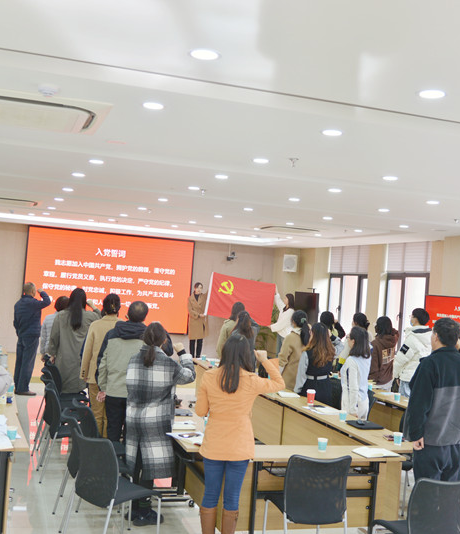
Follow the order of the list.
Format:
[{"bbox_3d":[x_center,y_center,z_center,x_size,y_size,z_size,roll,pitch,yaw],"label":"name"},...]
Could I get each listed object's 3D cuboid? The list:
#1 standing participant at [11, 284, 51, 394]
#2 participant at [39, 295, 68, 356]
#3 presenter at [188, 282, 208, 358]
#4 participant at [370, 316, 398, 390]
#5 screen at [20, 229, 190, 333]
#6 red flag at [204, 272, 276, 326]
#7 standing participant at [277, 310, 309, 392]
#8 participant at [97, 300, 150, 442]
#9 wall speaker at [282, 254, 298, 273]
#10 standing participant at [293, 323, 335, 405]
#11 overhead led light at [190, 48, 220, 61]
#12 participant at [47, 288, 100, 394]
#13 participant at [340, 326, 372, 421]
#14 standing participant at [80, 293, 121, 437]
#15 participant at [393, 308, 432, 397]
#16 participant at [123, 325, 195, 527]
[{"bbox_3d":[-3.080,1.098,10.980,0.440,1.720,0.530,5,-2,-42],"label":"standing participant"},{"bbox_3d":[-2.268,1.181,9.350,0.500,1.600,0.360,4,-1,-5],"label":"participant"},{"bbox_3d":[-0.675,1.220,15.000,0.500,1.710,0.360,5,-1,-20],"label":"presenter"},{"bbox_3d":[2.022,1.485,9.400,0.520,1.635,0.400,5,-2,-35],"label":"participant"},{"bbox_3d":[-2.557,0.336,15.269,3.588,2.073,0.100,5,-1,-18],"label":"screen"},{"bbox_3d":[0.247,0.706,15.300,1.430,0.950,0.120,10,-3,-20],"label":"red flag"},{"bbox_3d":[0.777,1.343,8.567,0.500,1.639,0.420,5,-2,-32],"label":"standing participant"},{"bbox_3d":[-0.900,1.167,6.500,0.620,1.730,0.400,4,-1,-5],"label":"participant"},{"bbox_3d":[1.392,-0.082,16.350,0.330,0.380,0.250,4,3,6],"label":"wall speaker"},{"bbox_3d":[0.944,1.394,7.988,0.520,1.532,0.420,5,-2,-24],"label":"standing participant"},{"bbox_3d":[-0.109,-0.952,3.158,0.128,0.030,0.128,4,-1,0],"label":"overhead led light"},{"bbox_3d":[-2.126,1.153,9.600,0.660,1.690,0.440,4,-1,22],"label":"participant"},{"bbox_3d":[1.275,1.411,7.200,0.460,1.600,0.340,5,-1,-32],"label":"participant"},{"bbox_3d":[-1.313,1.157,7.500,0.540,1.720,0.380,4,-1,-7],"label":"standing participant"},{"bbox_3d":[2.179,1.378,8.536,0.580,1.769,0.480,5,-2,-35],"label":"participant"},{"bbox_3d":[-0.591,1.248,5.720,0.580,1.600,0.420,4,-1,0],"label":"participant"}]

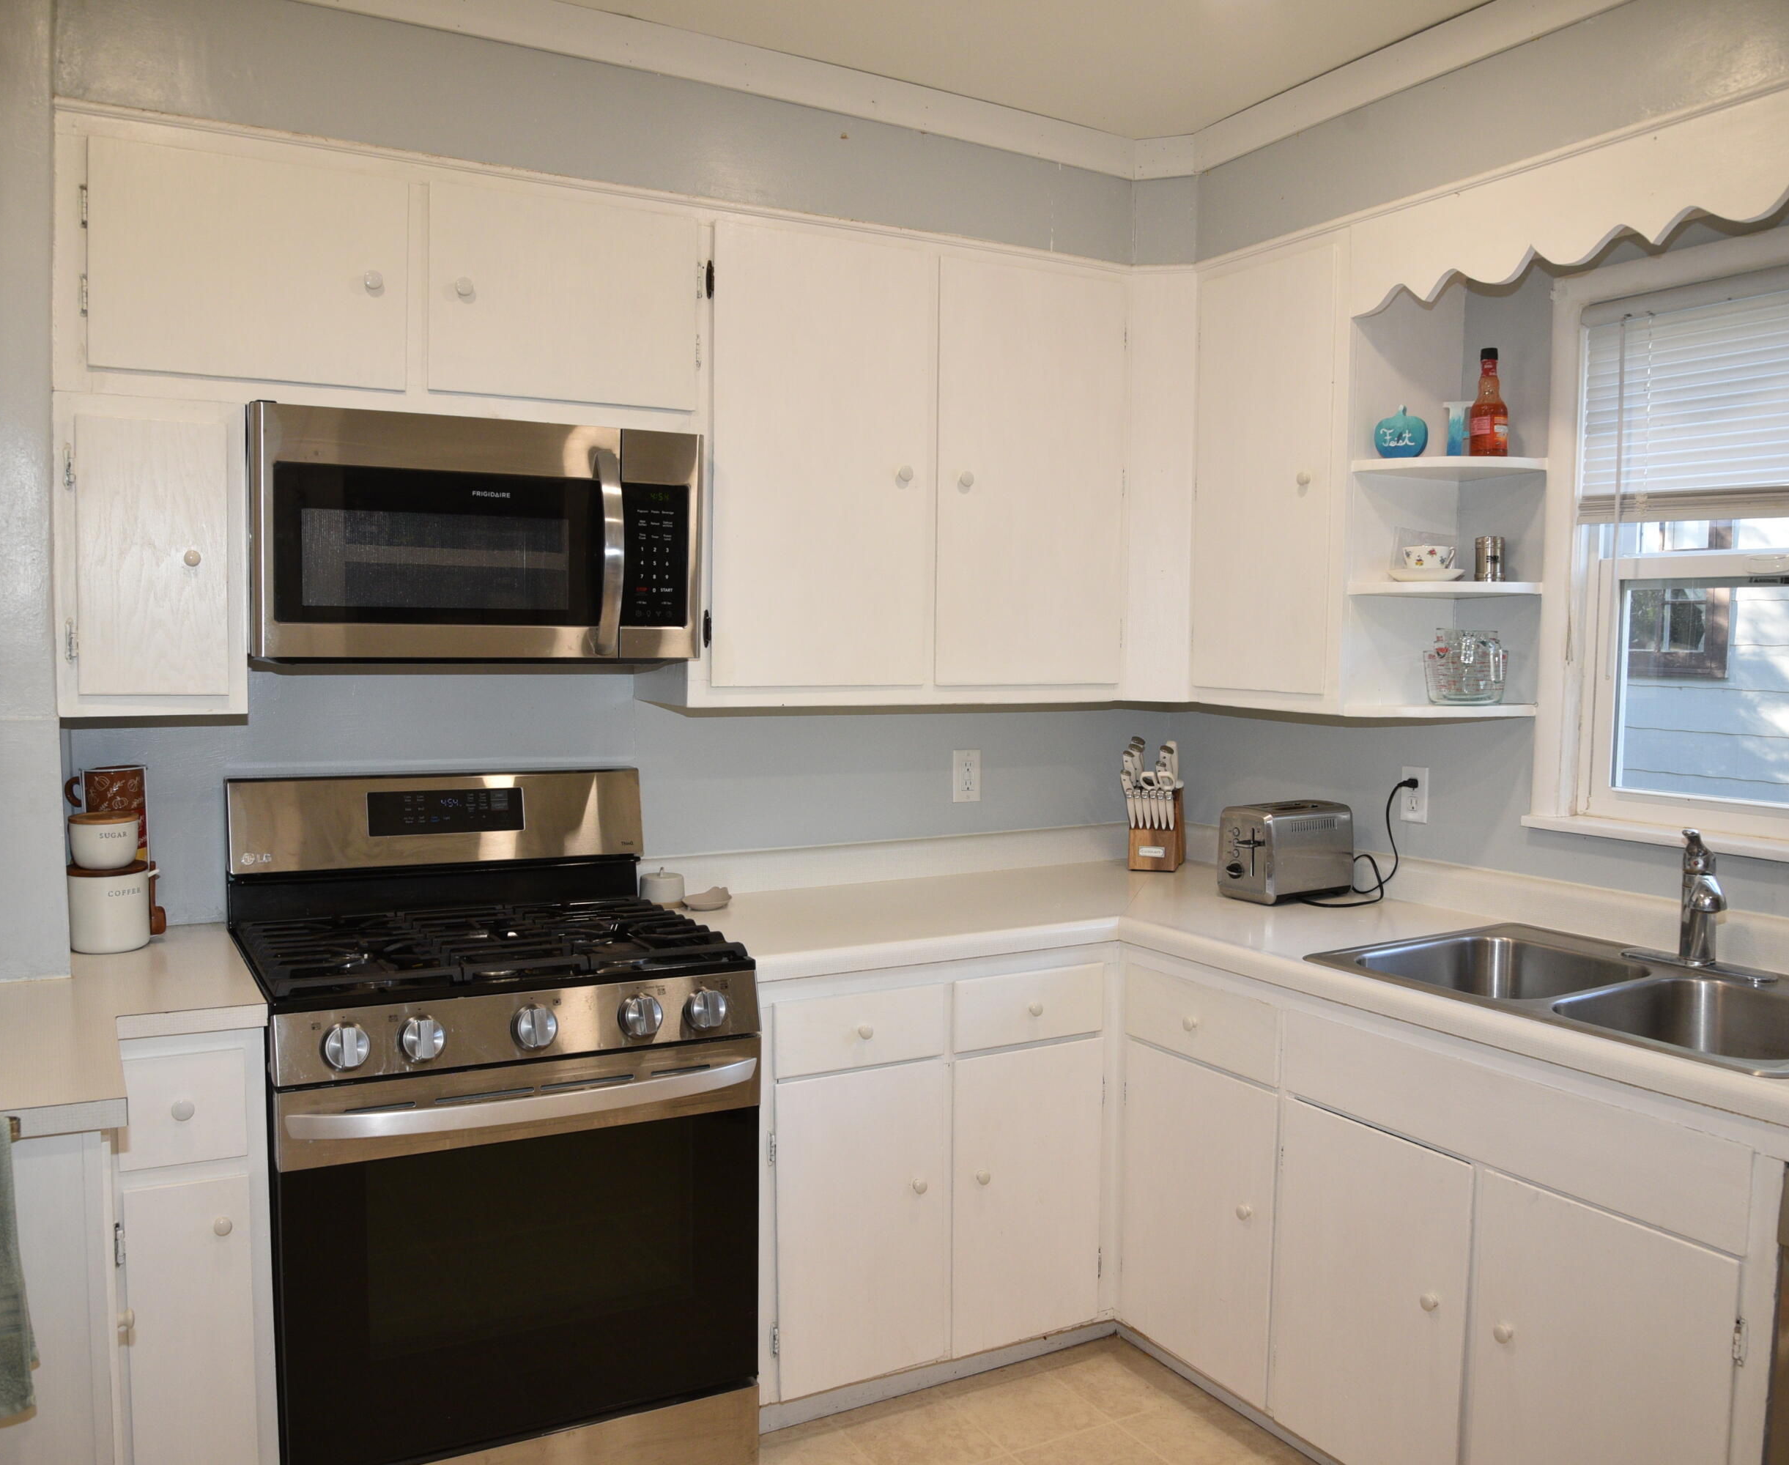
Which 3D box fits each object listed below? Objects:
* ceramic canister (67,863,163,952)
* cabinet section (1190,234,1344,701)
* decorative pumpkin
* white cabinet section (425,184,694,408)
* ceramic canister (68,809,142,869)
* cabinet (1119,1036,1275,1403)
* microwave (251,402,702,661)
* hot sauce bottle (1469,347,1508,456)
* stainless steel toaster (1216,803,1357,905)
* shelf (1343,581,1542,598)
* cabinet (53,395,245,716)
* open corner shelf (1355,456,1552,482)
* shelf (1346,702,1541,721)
[{"bbox_3d":[-1.280,0.285,2.389,0.118,0.130,0.118,3,4,40],"label":"ceramic canister"},{"bbox_3d":[0.887,-0.529,3.081,0.310,0.894,0.411,-1,4,-29],"label":"cabinet section"},{"bbox_3d":[0.931,-0.554,2.691,0.093,0.095,0.024,4,5,43],"label":"decorative pumpkin"},{"bbox_3d":[-0.649,-0.768,2.729,0.504,0.354,0.310,-1,4,-29],"label":"white cabinet section"},{"bbox_3d":[-1.285,0.177,2.376,0.102,0.083,0.102,4,5,44],"label":"ceramic canister"},{"bbox_3d":[0.789,0.889,2.849,0.548,0.582,0.420,-1,4,-29],"label":"cabinet"},{"bbox_3d":[-0.767,-0.335,2.661,0.755,0.415,0.388,-1,4,-29],"label":"microwave"},{"bbox_3d":[1.135,-0.623,2.795,0.072,0.221,0.072,-1,4,-29],"label":"hot sauce bottle"},{"bbox_3d":[0.819,0.247,3.059,0.242,0.190,0.164,-1,4,-30],"label":"stainless steel toaster"},{"bbox_3d":[1.021,-0.266,2.714,0.318,0.020,0.187,-1,4,-30],"label":"shelf"},{"bbox_3d":[-1.239,-0.282,2.441,0.279,0.504,0.318,-1,4,-29],"label":"cabinet"},{"bbox_3d":[1.049,-0.504,2.770,0.312,0.021,0.211,-1,4,-29],"label":"open corner shelf"},{"bbox_3d":[1.046,-0.041,2.796,0.312,0.021,0.206,-1,4,-29],"label":"shelf"}]

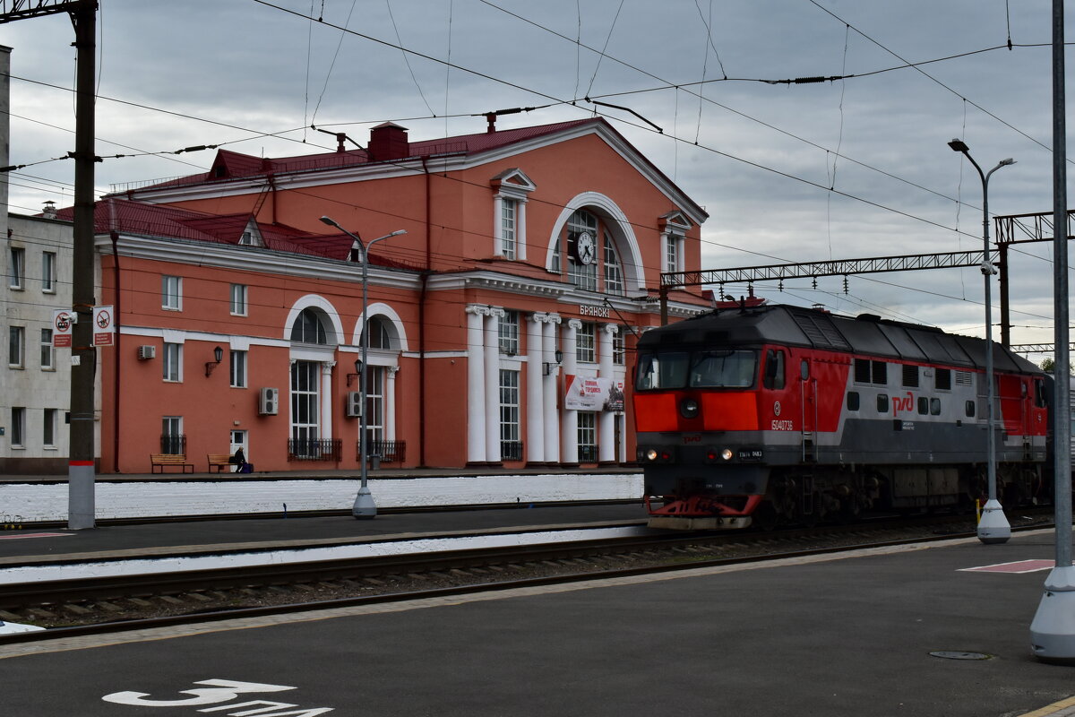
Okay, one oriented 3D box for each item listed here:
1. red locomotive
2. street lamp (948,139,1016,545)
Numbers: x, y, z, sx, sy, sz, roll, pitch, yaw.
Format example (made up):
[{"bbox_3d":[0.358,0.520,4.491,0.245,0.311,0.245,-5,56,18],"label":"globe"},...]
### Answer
[{"bbox_3d":[8.881,1.641,47.119,3.040,5.130,20.900,-2,-4,33],"label":"red locomotive"},{"bbox_3d":[7.419,-0.211,29.450,0.540,6.520,2.500,-3,-4,35],"label":"street lamp"}]

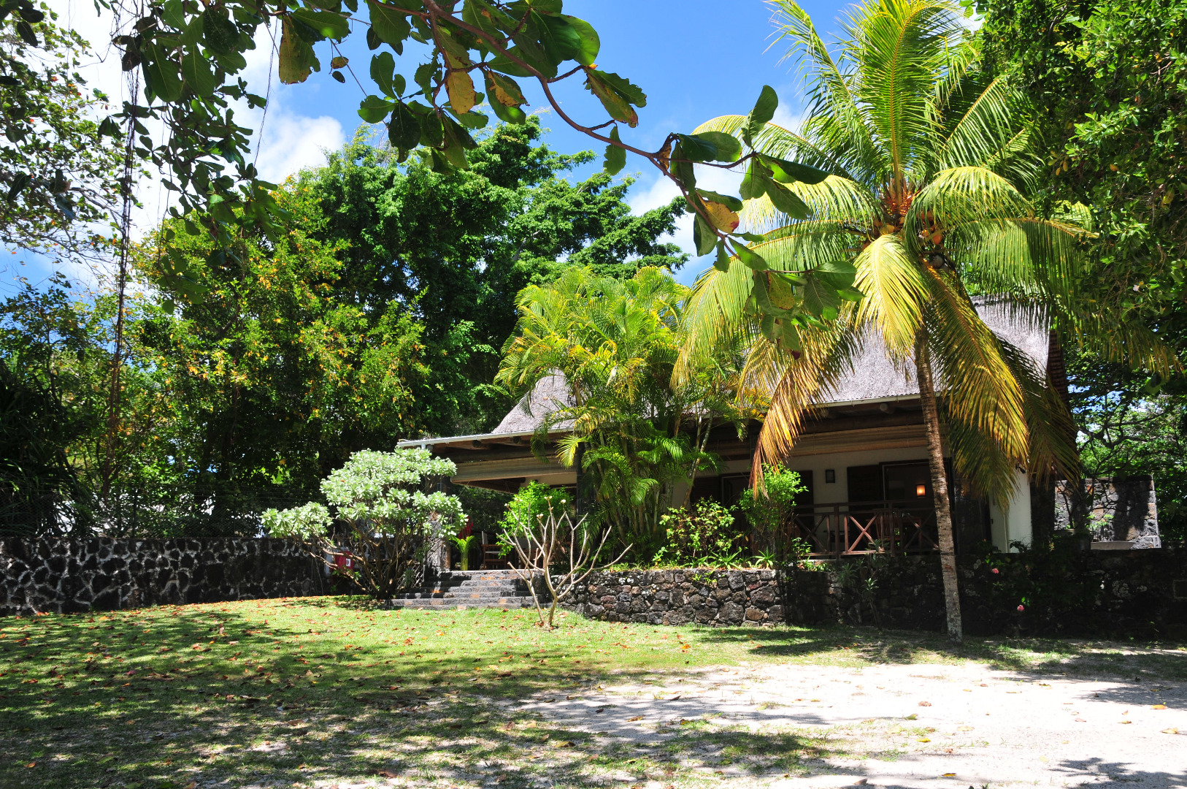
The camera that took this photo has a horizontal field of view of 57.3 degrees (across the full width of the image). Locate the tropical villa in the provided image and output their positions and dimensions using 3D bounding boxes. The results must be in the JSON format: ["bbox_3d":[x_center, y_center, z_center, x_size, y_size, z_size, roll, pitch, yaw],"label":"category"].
[{"bbox_3d":[4.086,1.125,25.538,14.500,5.680,8.700,-5,-11,25],"label":"tropical villa"}]

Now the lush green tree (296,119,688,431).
[{"bbox_3d":[-3.416,-1.543,35.788,12.000,15.673,11.500,-1,-10,0],"label":"lush green tree"}]

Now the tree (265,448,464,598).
[{"bbox_3d":[-5.075,2.888,23.869,4.000,3.249,3.600,-1,-10,0],"label":"tree"}]

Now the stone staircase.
[{"bbox_3d":[-2.615,4.167,23.351,3.250,0.820,1.700,-5,-11,25],"label":"stone staircase"}]

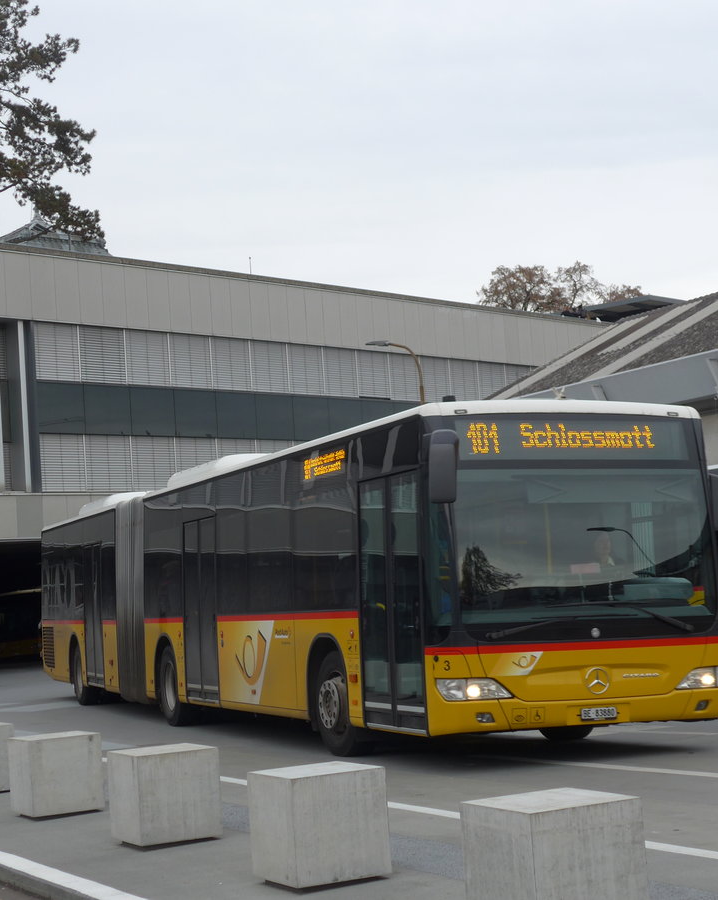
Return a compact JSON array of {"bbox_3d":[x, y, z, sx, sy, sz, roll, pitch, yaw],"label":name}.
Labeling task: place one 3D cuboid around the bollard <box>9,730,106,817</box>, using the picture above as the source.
[{"bbox_3d":[-2.054,2.200,12.227,0.496,0.512,0.477,-1,-5,-28],"label":"bollard"}]

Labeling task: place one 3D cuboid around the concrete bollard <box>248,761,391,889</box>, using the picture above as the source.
[{"bbox_3d":[-0.191,1.795,8.655,0.496,0.512,0.477,-1,-5,-29],"label":"concrete bollard"}]

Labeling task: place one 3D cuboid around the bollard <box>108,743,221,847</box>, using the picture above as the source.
[{"bbox_3d":[-1.125,2.000,10.459,0.496,0.512,0.477,-1,-5,-28],"label":"bollard"}]

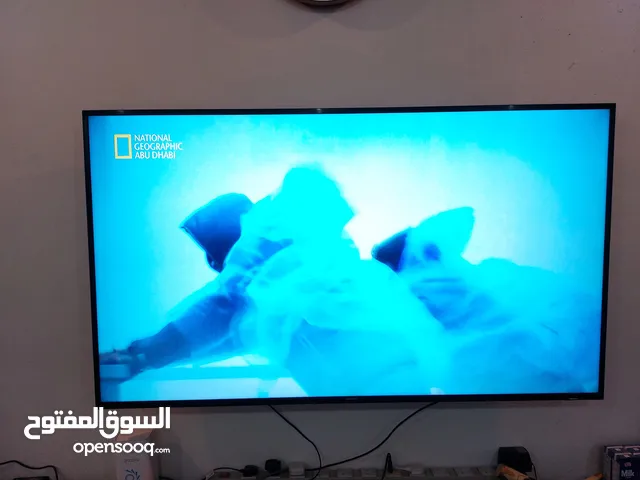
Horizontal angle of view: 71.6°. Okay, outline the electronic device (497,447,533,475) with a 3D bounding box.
[{"bbox_3d":[0.550,0.618,1.250,0.074,0.051,0.047,-1,5,0],"label":"electronic device"}]

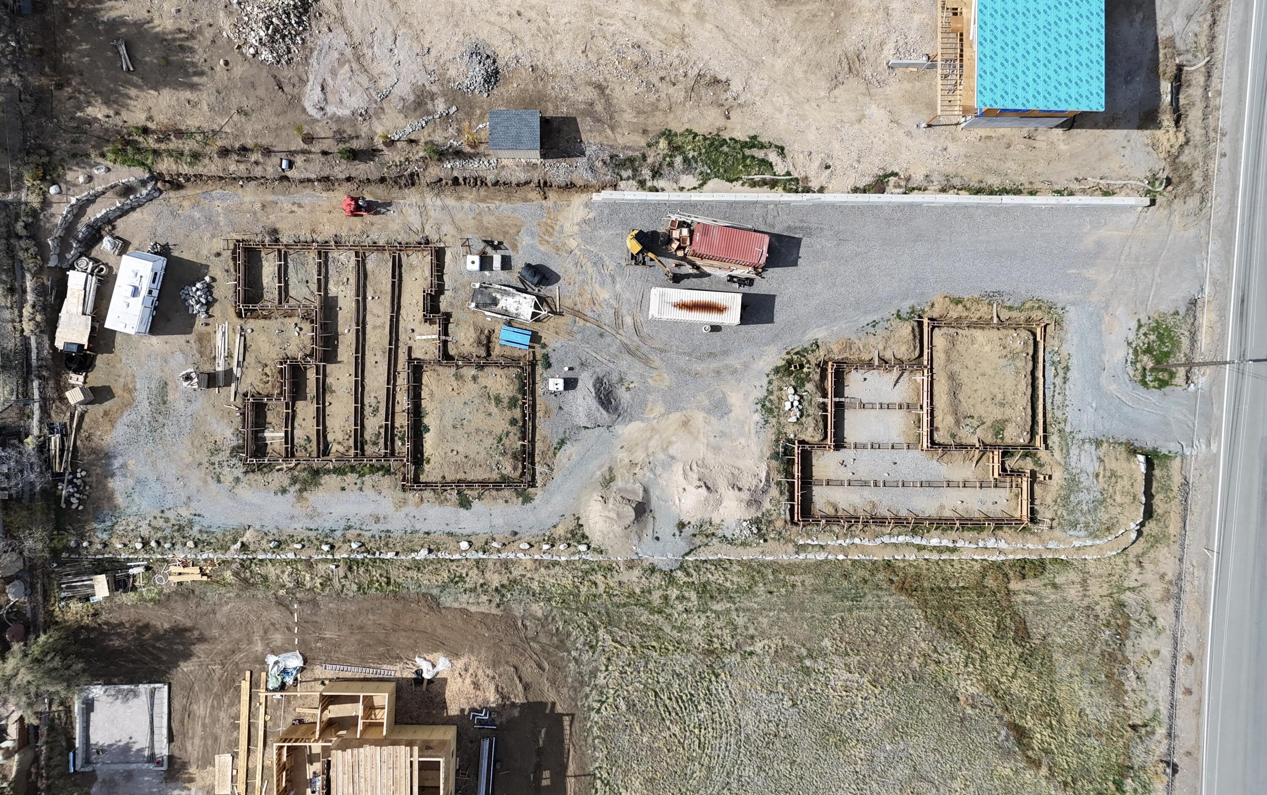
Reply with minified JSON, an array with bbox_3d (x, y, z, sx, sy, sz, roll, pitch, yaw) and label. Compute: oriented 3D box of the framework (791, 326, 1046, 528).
[{"bbox_3d":[24.250,2.170,74.450,21.150,1.100,17.100,0,90,0],"label":"framework"}]

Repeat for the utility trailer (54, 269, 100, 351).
[{"bbox_3d":[-46.800,-7.240,74.300,2.600,1.400,6.700,9,90,0],"label":"utility trailer"}]

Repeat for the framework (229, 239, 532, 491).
[{"bbox_3d":[-21.070,-2.630,74.450,25.000,1.100,20.900,0,90,0],"label":"framework"}]

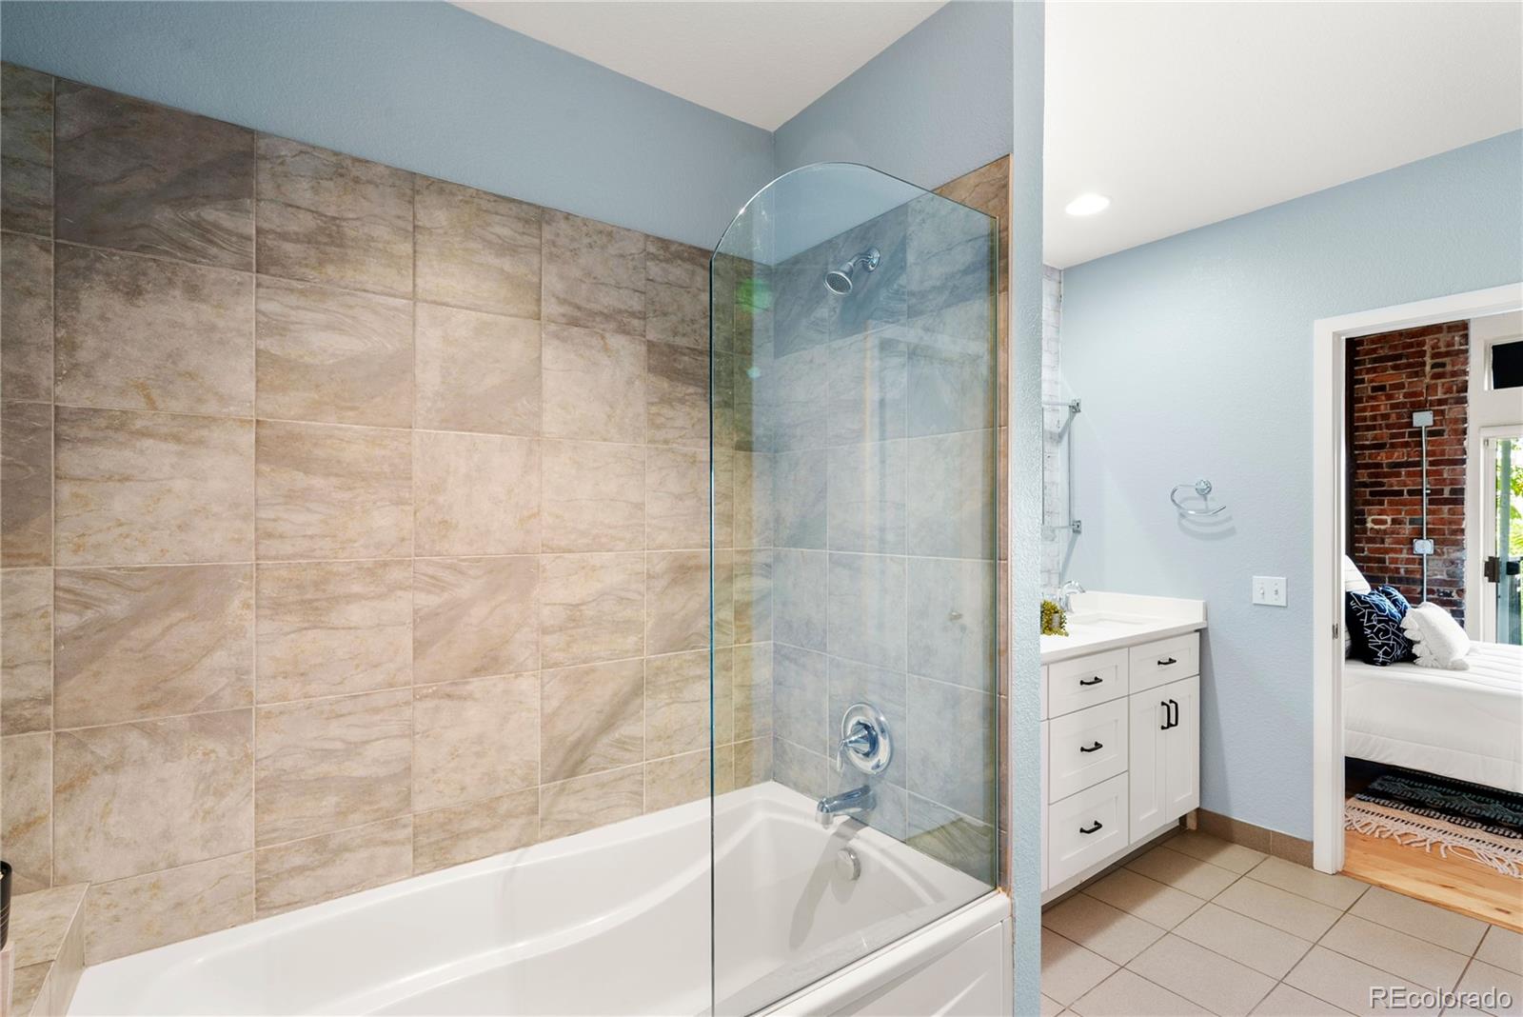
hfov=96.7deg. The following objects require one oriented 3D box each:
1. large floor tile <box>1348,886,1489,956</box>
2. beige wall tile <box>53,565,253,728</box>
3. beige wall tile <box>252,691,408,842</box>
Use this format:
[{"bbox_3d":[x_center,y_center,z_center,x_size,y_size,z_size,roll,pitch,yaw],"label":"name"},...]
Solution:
[{"bbox_3d":[2.234,1.406,2.307,0.280,0.010,0.302,0,-1,-35],"label":"large floor tile"},{"bbox_3d":[-1.210,0.268,1.356,0.302,0.302,0.010,0,-1,-36],"label":"beige wall tile"},{"bbox_3d":[-0.964,0.578,1.537,0.301,0.303,0.011,0,0,-35],"label":"beige wall tile"}]

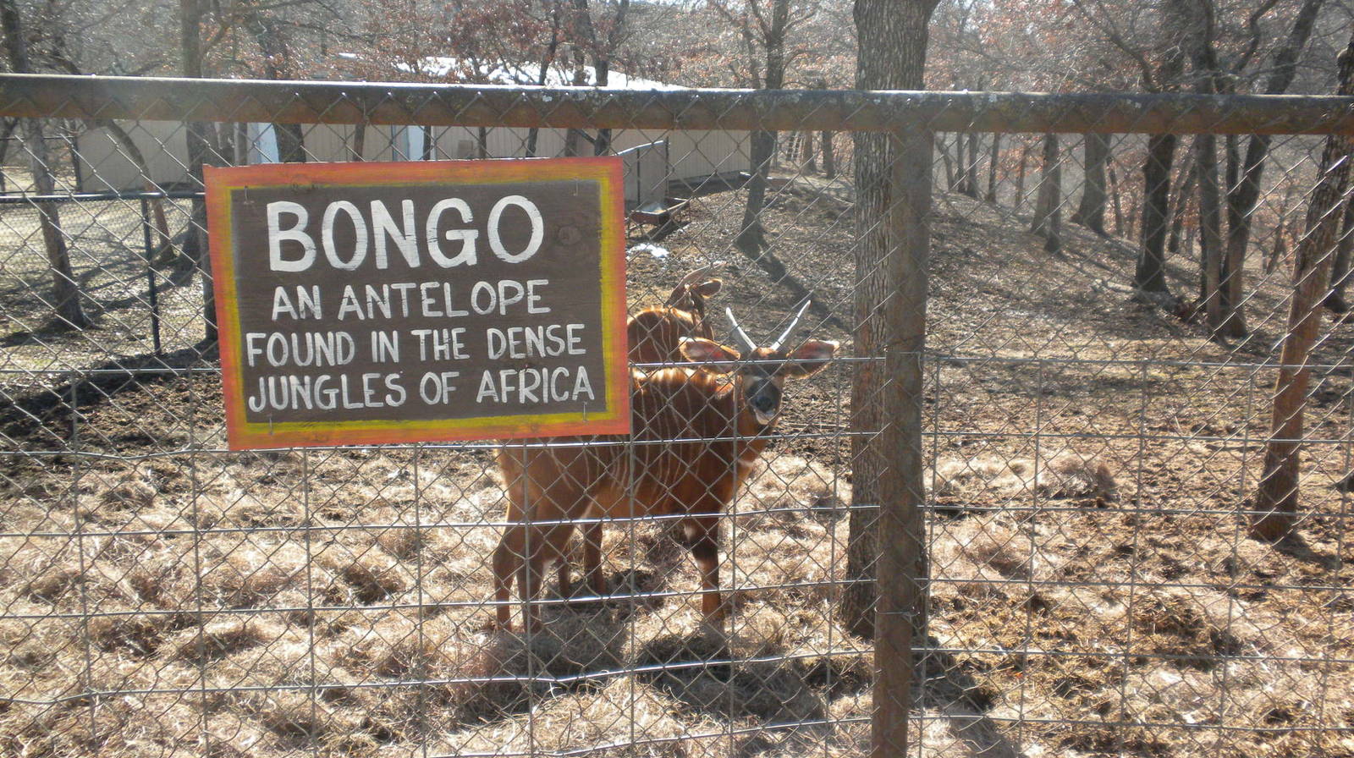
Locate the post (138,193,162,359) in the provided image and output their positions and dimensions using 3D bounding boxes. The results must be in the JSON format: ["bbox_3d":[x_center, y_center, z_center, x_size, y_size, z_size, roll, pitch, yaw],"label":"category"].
[{"bbox_3d":[-3.870,-0.756,10.630,0.050,1.200,0.050,0,14,0],"label":"post"}]

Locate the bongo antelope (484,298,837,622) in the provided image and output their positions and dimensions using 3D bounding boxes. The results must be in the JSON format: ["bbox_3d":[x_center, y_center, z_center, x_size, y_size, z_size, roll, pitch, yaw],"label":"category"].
[{"bbox_3d":[-0.030,0.300,4.930,1.170,1.100,0.440,-7,16,-25],"label":"bongo antelope"}]

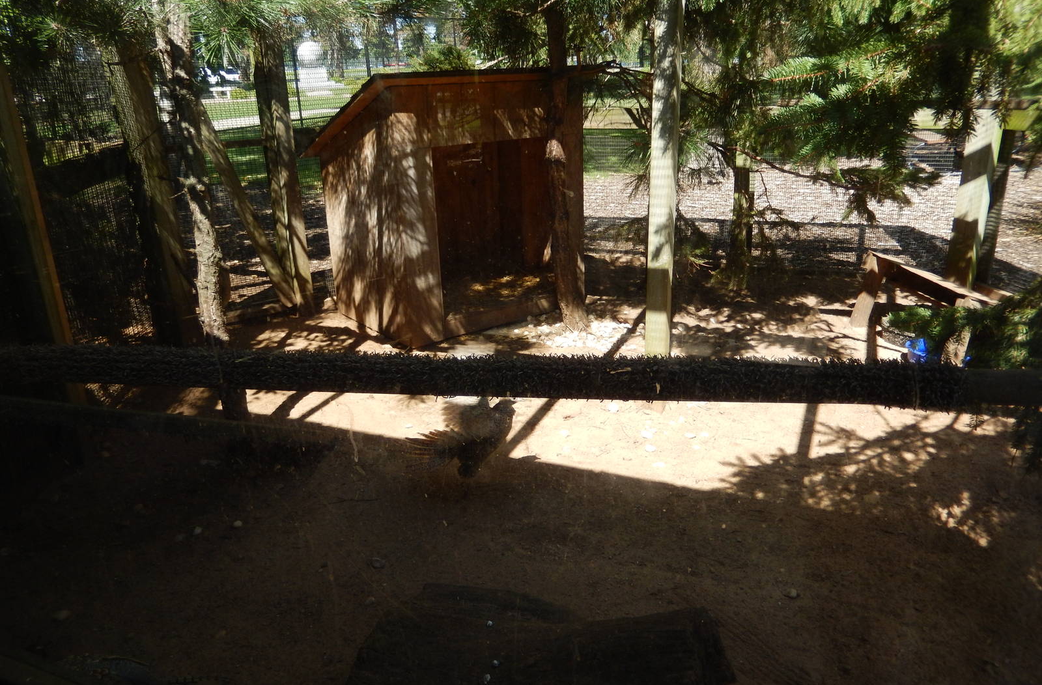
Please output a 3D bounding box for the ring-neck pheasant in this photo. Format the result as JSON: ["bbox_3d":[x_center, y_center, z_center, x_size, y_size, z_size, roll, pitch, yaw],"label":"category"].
[{"bbox_3d":[-0.272,0.434,3.470,0.480,0.380,0.320,-5,20,-8],"label":"ring-neck pheasant"}]

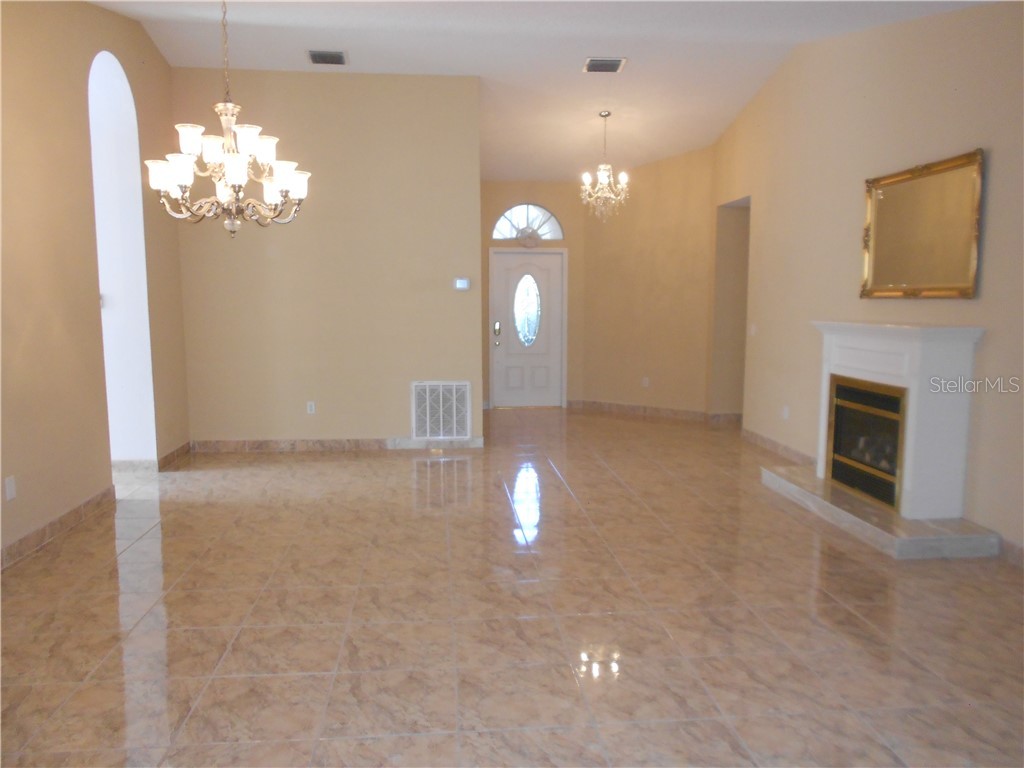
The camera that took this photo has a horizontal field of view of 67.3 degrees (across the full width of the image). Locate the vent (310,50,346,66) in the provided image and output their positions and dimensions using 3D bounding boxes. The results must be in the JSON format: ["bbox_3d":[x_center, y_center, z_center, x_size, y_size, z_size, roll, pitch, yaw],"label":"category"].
[{"bbox_3d":[-1.589,-2.827,6.678,0.335,0.030,0.245,-1,-6,-5],"label":"vent"}]

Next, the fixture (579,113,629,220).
[{"bbox_3d":[0.956,-2.230,7.903,0.500,1.101,0.500,-1,7,-5],"label":"fixture"}]

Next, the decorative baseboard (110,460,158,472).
[{"bbox_3d":[-3.138,0.688,6.361,0.400,0.101,0.020,-1,7,-5],"label":"decorative baseboard"}]

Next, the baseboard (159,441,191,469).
[{"bbox_3d":[-2.974,0.638,6.791,0.020,0.101,0.799,-1,7,-5],"label":"baseboard"}]

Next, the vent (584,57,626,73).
[{"bbox_3d":[0.834,-2.854,6.890,0.355,0.030,0.255,-1,-6,-5],"label":"vent"}]

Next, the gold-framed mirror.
[{"bbox_3d":[2.620,-0.983,5.006,0.060,0.848,1.221,-1,7,-5],"label":"gold-framed mirror"}]

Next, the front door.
[{"bbox_3d":[0.217,-0.710,9.931,1.012,2.045,0.080,-1,7,-5],"label":"front door"}]

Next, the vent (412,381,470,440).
[{"bbox_3d":[-0.675,0.262,7.359,0.562,0.579,0.030,-1,7,-5],"label":"vent"}]

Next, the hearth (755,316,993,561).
[{"bbox_3d":[2.359,0.241,5.158,0.592,1.276,1.798,-1,7,-5],"label":"hearth"}]

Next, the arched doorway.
[{"bbox_3d":[-2.982,-0.792,5.772,0.200,3.179,0.881,-1,7,-5],"label":"arched doorway"}]

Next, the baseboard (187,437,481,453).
[{"bbox_3d":[-1.647,0.578,7.306,2.756,0.101,0.020,-1,7,-5],"label":"baseboard"}]

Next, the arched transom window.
[{"bbox_3d":[0.200,-2.051,9.781,0.916,0.461,0.080,-1,7,-5],"label":"arched transom window"}]

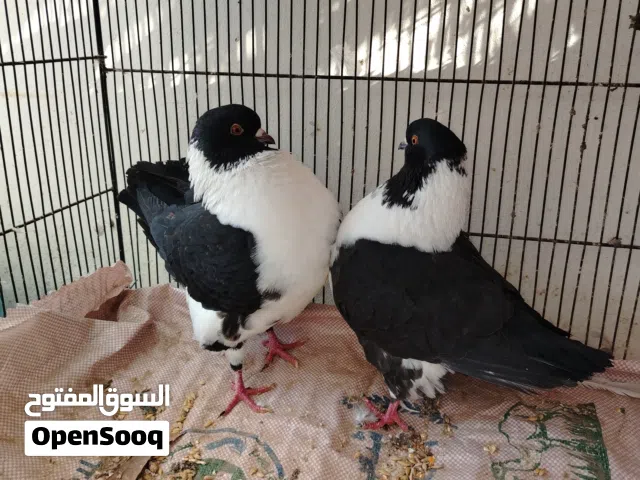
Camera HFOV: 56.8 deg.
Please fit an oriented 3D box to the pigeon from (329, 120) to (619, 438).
[{"bbox_3d":[0.145,0.037,0.604,0.290,0.310,0.145,7,19,18],"label":"pigeon"}]

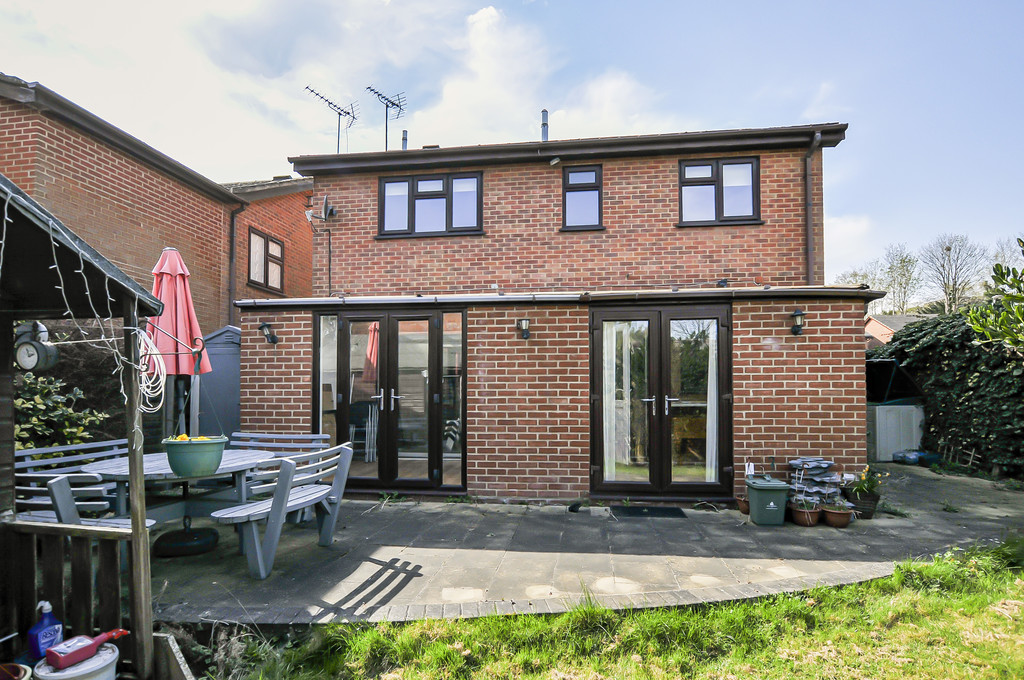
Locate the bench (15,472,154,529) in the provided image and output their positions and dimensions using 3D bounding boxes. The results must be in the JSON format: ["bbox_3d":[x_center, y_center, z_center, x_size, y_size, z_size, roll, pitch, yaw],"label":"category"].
[{"bbox_3d":[-2.908,1.271,3.343,1.200,0.830,0.630,-1,-3,13],"label":"bench"}]

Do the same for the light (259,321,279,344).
[{"bbox_3d":[-2.729,-0.078,5.730,0.150,0.240,0.210,-1,-3,7],"label":"light"}]

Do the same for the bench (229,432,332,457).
[{"bbox_3d":[-2.481,1.366,5.130,1.200,0.830,0.630,-1,-3,13],"label":"bench"}]

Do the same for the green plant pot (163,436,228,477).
[{"bbox_3d":[-1.560,0.577,2.520,0.290,0.180,0.290,1,-3,-30],"label":"green plant pot"}]

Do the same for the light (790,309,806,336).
[{"bbox_3d":[2.928,-0.179,5.226,0.170,0.290,0.200,-1,-1,6],"label":"light"}]

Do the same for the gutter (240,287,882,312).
[{"bbox_3d":[0.276,-0.449,5.468,6.954,0.100,0.130,0,-1,6],"label":"gutter"}]

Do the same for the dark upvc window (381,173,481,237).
[{"bbox_3d":[-1.356,-2.218,8.432,1.770,1.020,0.100,-1,-3,7],"label":"dark upvc window"}]

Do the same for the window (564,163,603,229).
[{"bbox_3d":[1.127,-2.263,8.135,0.640,1.020,0.100,-1,-3,7],"label":"window"}]

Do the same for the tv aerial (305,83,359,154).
[{"bbox_3d":[-3.850,-4.620,11.000,0.420,1.270,1.300,-2,-3,27],"label":"tv aerial"}]

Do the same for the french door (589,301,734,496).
[{"bbox_3d":[1.596,0.646,5.485,1.481,2.045,0.100,-1,-1,6],"label":"french door"}]

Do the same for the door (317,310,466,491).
[{"bbox_3d":[-1.383,0.695,5.796,1.771,2.037,0.100,-1,-1,6],"label":"door"}]

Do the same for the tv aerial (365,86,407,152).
[{"bbox_3d":[-2.700,-4.720,11.000,0.420,1.300,1.100,-2,-3,30],"label":"tv aerial"}]

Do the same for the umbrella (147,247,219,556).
[{"bbox_3d":[-2.704,0.458,4.234,0.480,2.550,0.480,-1,-1,6],"label":"umbrella"}]

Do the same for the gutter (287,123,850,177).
[{"bbox_3d":[0.590,-2.930,7.870,8.550,0.230,0.220,-1,-3,7],"label":"gutter"}]

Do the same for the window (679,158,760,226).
[{"bbox_3d":[3.208,-2.275,7.886,1.220,1.020,0.100,-1,-3,7],"label":"window"}]

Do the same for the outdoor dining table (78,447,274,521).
[{"bbox_3d":[-2.694,1.368,4.234,1.340,0.730,1.340,-1,-3,6],"label":"outdoor dining table"}]

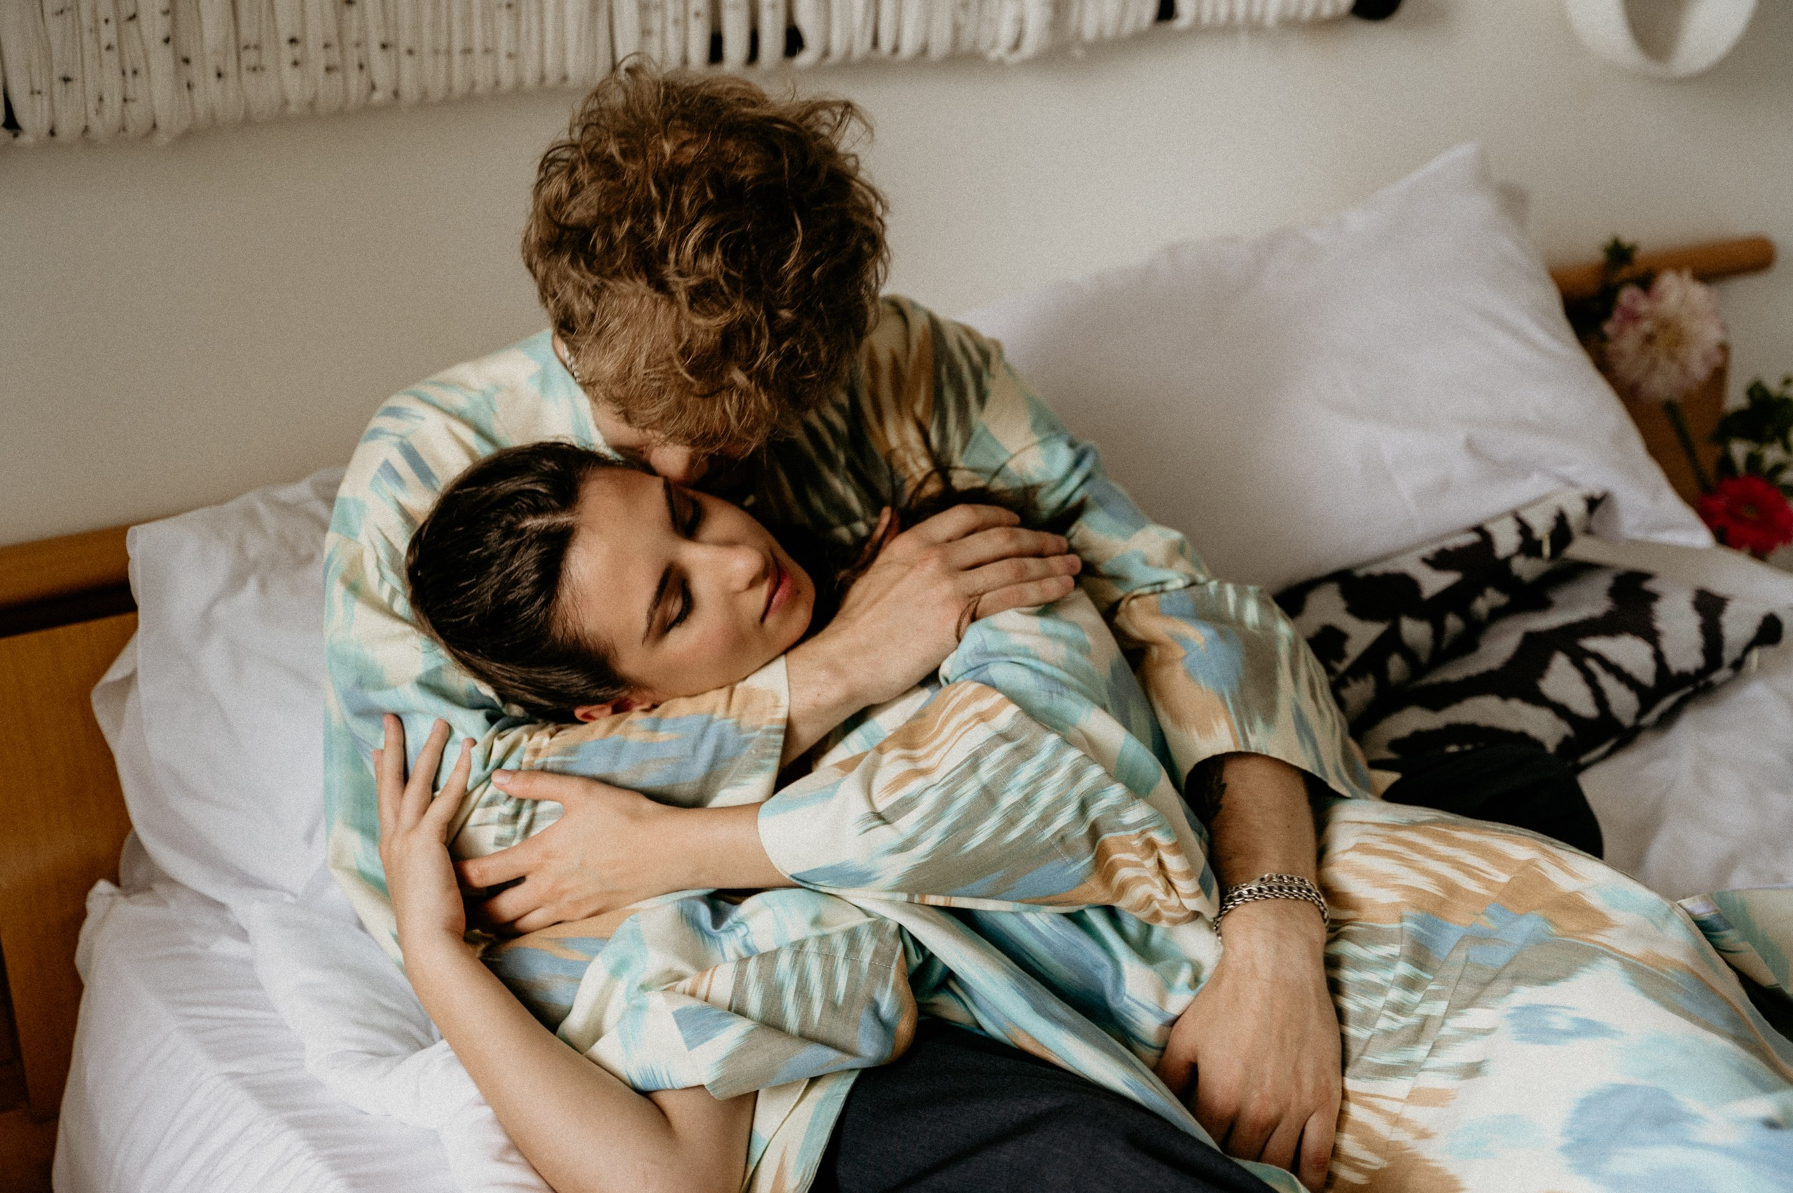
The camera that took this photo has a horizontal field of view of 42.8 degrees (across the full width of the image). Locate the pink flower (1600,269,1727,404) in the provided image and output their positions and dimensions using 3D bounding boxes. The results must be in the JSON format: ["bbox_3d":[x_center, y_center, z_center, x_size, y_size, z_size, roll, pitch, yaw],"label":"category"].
[{"bbox_3d":[0.664,-0.225,1.983,0.108,0.112,0.070,6,8,18],"label":"pink flower"}]

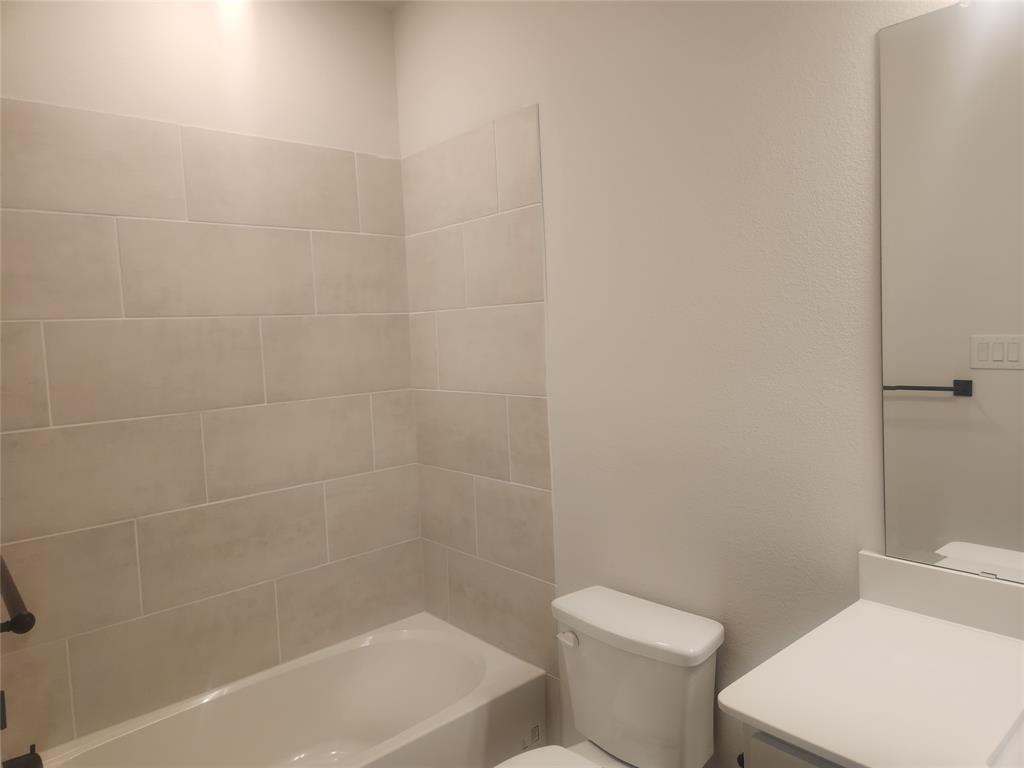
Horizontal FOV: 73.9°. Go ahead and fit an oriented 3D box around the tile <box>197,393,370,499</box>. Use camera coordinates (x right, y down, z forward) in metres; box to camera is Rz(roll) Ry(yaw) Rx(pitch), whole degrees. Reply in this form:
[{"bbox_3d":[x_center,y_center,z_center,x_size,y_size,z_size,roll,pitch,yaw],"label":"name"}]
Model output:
[{"bbox_3d":[-0.772,0.219,2.428,0.611,0.303,0.010,-6,6,-41],"label":"tile"}]

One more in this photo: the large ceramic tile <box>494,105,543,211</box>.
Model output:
[{"bbox_3d":[0.021,-0.715,2.182,0.010,0.302,0.204,-6,6,-41],"label":"large ceramic tile"}]

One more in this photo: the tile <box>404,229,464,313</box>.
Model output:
[{"bbox_3d":[-0.287,-0.423,2.558,0.010,0.300,0.372,-6,6,-42],"label":"tile"}]

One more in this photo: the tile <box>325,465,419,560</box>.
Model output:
[{"bbox_3d":[-0.531,0.494,2.632,0.402,0.300,0.010,-6,6,-42],"label":"tile"}]

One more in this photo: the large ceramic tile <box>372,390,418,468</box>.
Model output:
[{"bbox_3d":[-0.466,0.185,2.695,0.198,0.303,0.010,-6,6,-41],"label":"large ceramic tile"}]

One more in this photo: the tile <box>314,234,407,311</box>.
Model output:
[{"bbox_3d":[-0.565,-0.412,2.568,0.389,0.300,0.010,-6,6,-42],"label":"tile"}]

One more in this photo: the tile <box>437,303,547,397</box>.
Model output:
[{"bbox_3d":[-0.081,-0.114,2.376,0.010,0.302,0.594,-6,6,-41],"label":"tile"}]

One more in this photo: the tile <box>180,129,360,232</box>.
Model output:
[{"bbox_3d":[-0.805,-0.689,2.341,0.610,0.300,0.010,-6,6,-42],"label":"tile"}]

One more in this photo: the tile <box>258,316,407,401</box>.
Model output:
[{"bbox_3d":[-0.629,-0.102,2.522,0.596,0.300,0.010,-6,6,-42],"label":"tile"}]

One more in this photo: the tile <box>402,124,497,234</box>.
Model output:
[{"bbox_3d":[-0.236,-0.726,2.475,0.010,0.302,0.568,-6,6,-41],"label":"tile"}]

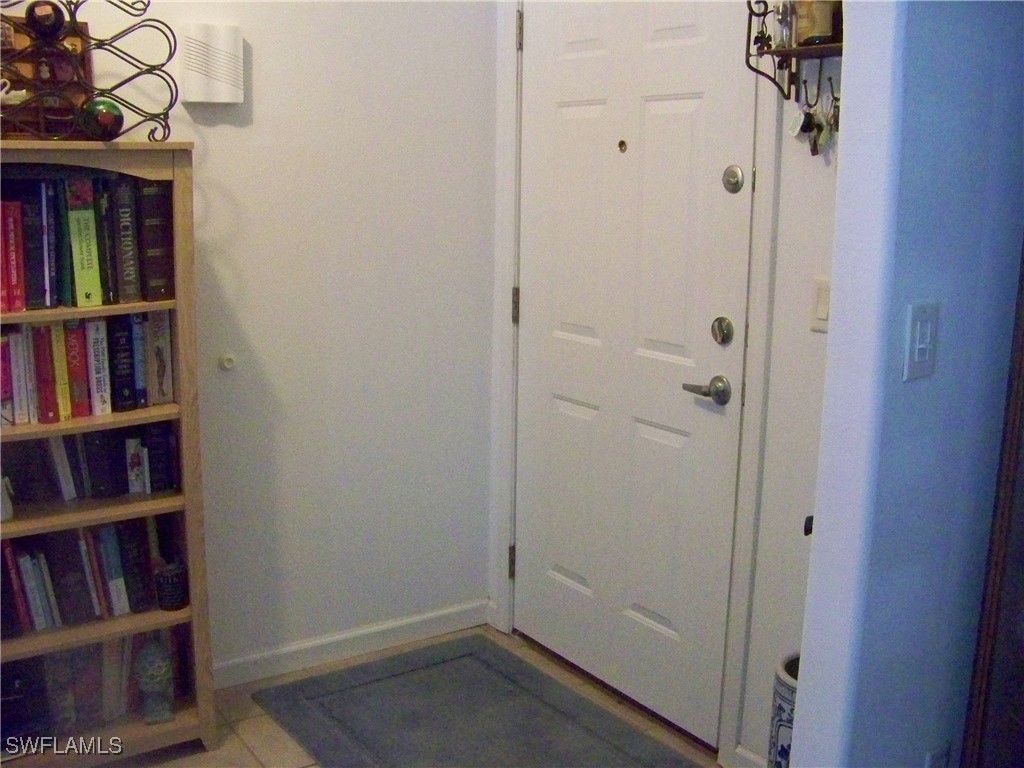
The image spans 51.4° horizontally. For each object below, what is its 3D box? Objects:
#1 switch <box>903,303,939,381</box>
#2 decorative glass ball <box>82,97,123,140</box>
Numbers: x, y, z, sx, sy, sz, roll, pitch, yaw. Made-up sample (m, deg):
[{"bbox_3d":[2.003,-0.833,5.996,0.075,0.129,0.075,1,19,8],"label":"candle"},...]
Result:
[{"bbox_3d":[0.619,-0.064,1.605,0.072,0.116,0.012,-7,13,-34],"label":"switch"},{"bbox_3d":[-0.907,-0.587,2.365,0.093,0.093,0.093,-7,13,-34],"label":"decorative glass ball"}]

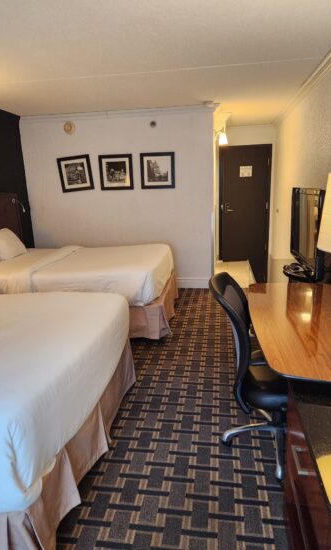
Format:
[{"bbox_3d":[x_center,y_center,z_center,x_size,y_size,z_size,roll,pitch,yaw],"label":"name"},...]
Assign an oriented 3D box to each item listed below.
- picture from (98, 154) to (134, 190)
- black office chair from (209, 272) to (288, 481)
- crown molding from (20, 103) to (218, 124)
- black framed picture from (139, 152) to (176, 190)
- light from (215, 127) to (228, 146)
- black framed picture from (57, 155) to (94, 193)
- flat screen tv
[{"bbox_3d":[-0.663,-1.394,4.995,0.463,0.463,0.028,-1,14,9],"label":"picture"},{"bbox_3d":[0.603,0.474,1.954,0.680,0.970,0.580,2,14,15],"label":"black office chair"},{"bbox_3d":[-0.648,-2.102,4.793,2.700,0.085,0.080,0,14,9],"label":"crown molding"},{"bbox_3d":[-0.097,-1.393,4.907,0.463,0.463,0.028,0,14,9],"label":"black framed picture"},{"bbox_3d":[0.764,-1.895,4.988,0.180,0.240,0.120,0,14,9],"label":"light"},{"bbox_3d":[-1.236,-1.400,5.083,0.463,0.463,0.028,-5,13,10],"label":"black framed picture"},{"bbox_3d":[1.097,-0.360,2.792,0.095,0.590,0.930,0,14,9],"label":"flat screen tv"}]

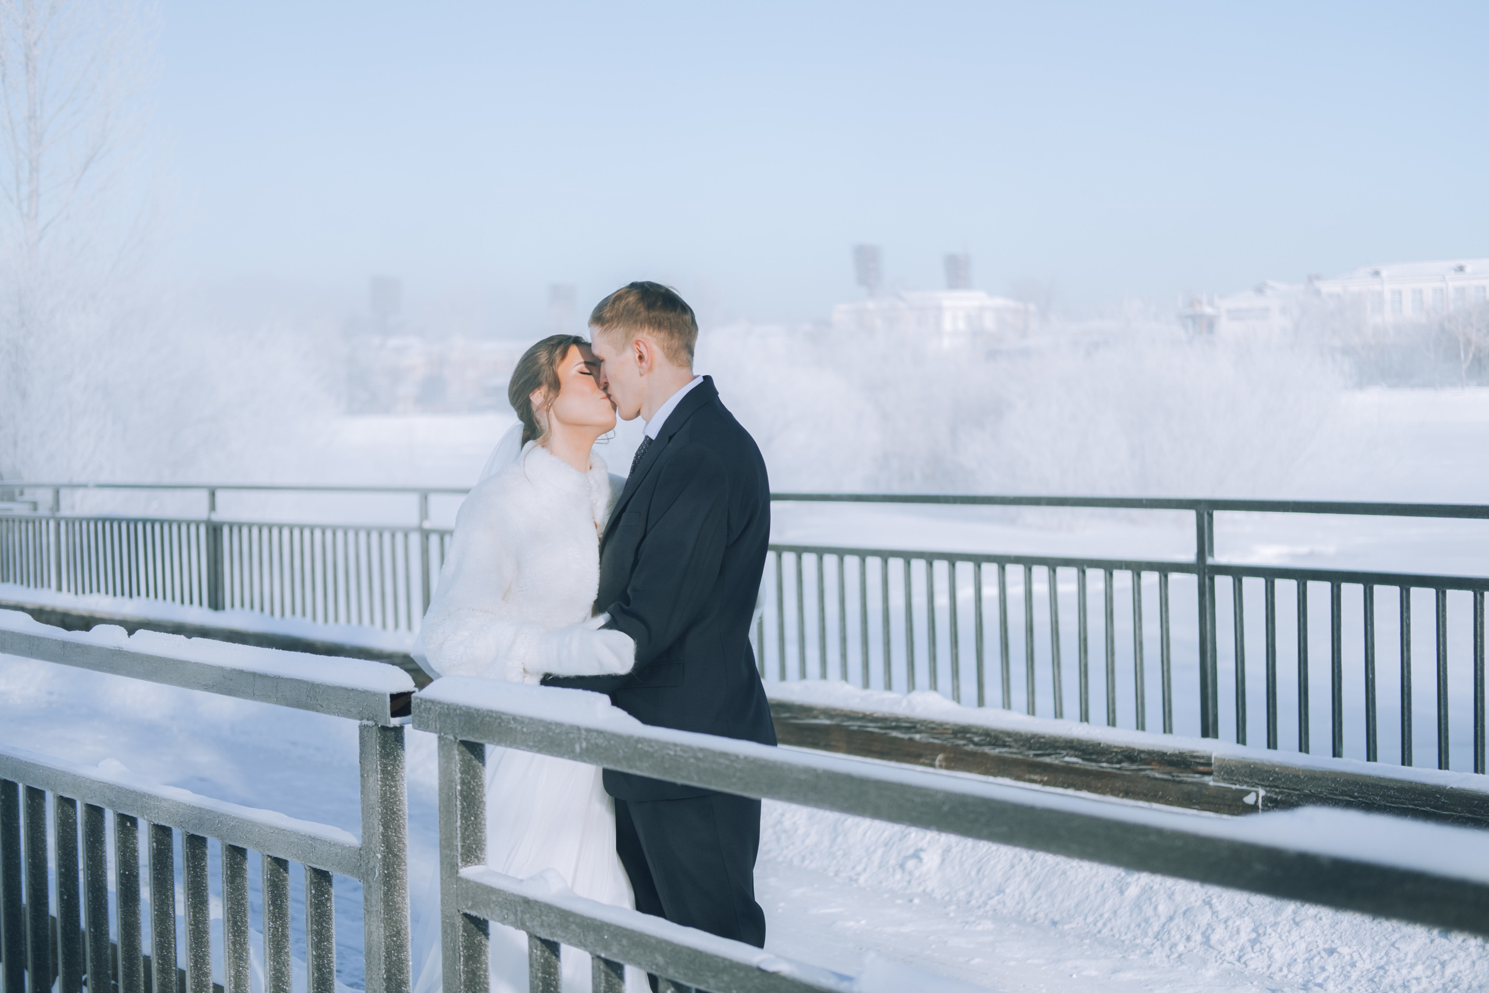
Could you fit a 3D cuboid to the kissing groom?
[{"bbox_3d":[-0.155,0.490,4.128,0.460,1.770,0.540,-2,2,-5],"label":"kissing groom"}]

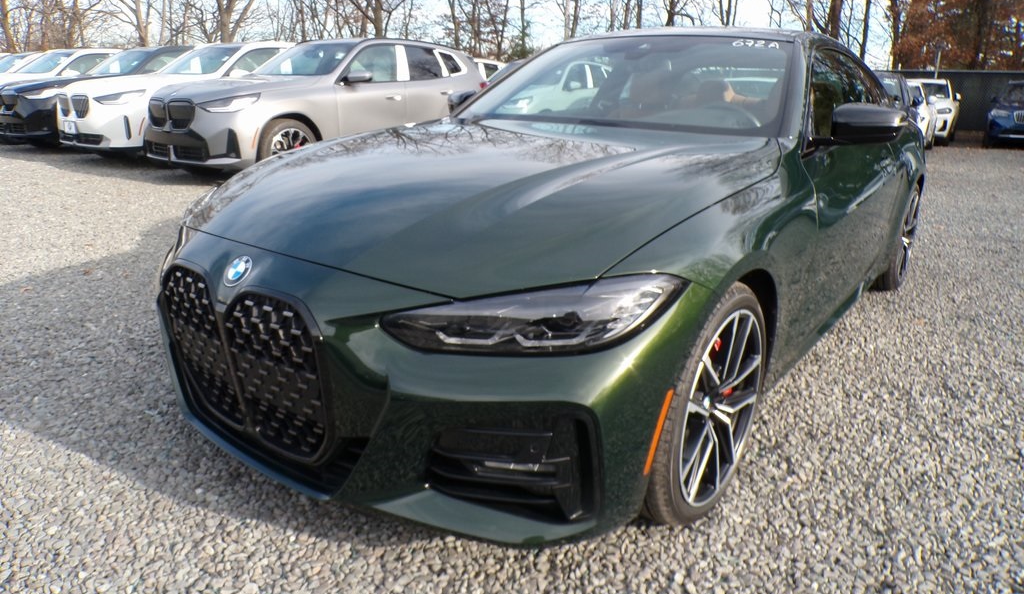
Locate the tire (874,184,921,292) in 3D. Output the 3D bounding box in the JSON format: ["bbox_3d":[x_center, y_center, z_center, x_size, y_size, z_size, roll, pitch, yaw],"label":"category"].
[{"bbox_3d":[2.163,-0.380,4.109,0.260,0.660,0.660,13,21,35],"label":"tire"}]

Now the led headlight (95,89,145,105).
[{"bbox_3d":[-5.036,-2.557,9.083,0.660,0.200,0.260,1,17,0],"label":"led headlight"}]

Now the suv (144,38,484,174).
[{"bbox_3d":[-2.383,-2.557,9.445,1.950,1.660,4.750,12,20,32],"label":"suv"}]

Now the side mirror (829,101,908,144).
[{"bbox_3d":[1.223,-0.609,2.471,0.250,0.155,0.160,13,21,35],"label":"side mirror"}]

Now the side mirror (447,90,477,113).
[{"bbox_3d":[-0.238,-0.947,3.509,0.250,0.155,0.160,13,21,35],"label":"side mirror"}]

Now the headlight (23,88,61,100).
[{"bbox_3d":[-7.053,-3.058,10.660,0.640,0.200,0.260,1,17,0],"label":"headlight"}]

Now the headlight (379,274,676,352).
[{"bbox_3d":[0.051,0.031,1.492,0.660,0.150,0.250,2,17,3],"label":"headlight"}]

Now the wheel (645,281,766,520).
[{"bbox_3d":[0.465,0.262,1.911,0.235,0.660,0.660,14,21,36],"label":"wheel"}]

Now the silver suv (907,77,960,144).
[{"bbox_3d":[11.026,-5.177,19.399,1.880,1.650,4.500,11,19,29],"label":"silver suv"}]

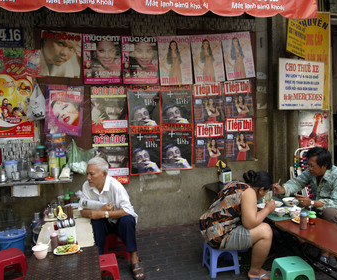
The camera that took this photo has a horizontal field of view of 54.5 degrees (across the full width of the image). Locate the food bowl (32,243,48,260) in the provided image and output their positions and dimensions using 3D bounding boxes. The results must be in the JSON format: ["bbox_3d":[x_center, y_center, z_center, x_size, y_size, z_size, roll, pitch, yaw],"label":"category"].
[{"bbox_3d":[-0.807,0.705,2.061,0.110,0.080,0.110,-2,5,0],"label":"food bowl"}]

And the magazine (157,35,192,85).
[{"bbox_3d":[0.084,-0.921,3.822,0.393,0.562,0.010,-5,5,-15],"label":"magazine"}]

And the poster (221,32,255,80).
[{"bbox_3d":[0.871,-1.034,4.029,0.365,0.561,0.020,-9,4,-11],"label":"poster"}]

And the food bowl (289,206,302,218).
[{"bbox_3d":[1.079,0.615,2.779,0.115,0.075,0.115,-2,5,0],"label":"food bowl"}]

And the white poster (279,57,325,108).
[{"bbox_3d":[1.708,-0.697,4.169,0.728,0.631,0.025,-3,3,-22],"label":"white poster"}]

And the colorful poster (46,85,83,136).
[{"bbox_3d":[-1.159,-0.327,3.646,0.399,0.550,0.020,3,2,-12],"label":"colorful poster"}]

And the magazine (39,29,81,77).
[{"bbox_3d":[-1.190,-0.942,3.614,0.437,0.493,0.020,4,2,-12],"label":"magazine"}]

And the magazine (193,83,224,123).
[{"bbox_3d":[0.496,-0.439,3.978,0.369,0.471,0.020,-4,3,-11],"label":"magazine"}]

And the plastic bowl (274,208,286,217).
[{"bbox_3d":[0.964,0.624,2.810,0.108,0.058,0.108,-2,5,0],"label":"plastic bowl"}]

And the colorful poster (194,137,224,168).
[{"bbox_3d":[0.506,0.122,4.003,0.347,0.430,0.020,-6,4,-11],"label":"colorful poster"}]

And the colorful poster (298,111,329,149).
[{"bbox_3d":[1.955,-0.129,4.385,0.469,0.505,0.010,-3,5,-17],"label":"colorful poster"}]

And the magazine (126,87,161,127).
[{"bbox_3d":[-0.270,-0.365,3.765,0.374,0.541,0.010,-3,5,-15],"label":"magazine"}]

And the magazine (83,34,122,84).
[{"bbox_3d":[-0.717,-0.884,3.607,0.408,0.537,0.010,-3,5,-15],"label":"magazine"}]

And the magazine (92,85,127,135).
[{"bbox_3d":[-0.670,-0.340,3.745,0.401,0.526,0.020,-1,3,-11],"label":"magazine"}]

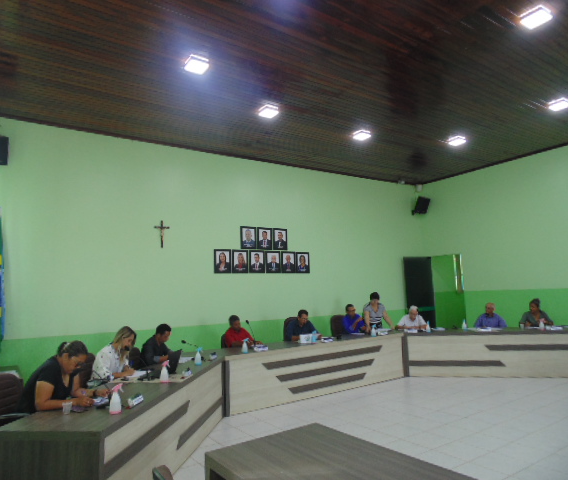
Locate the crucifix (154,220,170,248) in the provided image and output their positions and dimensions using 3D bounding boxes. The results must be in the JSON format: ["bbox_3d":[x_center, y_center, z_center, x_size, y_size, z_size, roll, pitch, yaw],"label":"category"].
[{"bbox_3d":[-2.262,-0.102,7.566,0.270,0.500,0.060,3,-8,-33],"label":"crucifix"}]

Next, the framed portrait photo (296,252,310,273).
[{"bbox_3d":[0.415,0.493,8.790,0.320,0.450,0.025,3,-9,-33],"label":"framed portrait photo"}]

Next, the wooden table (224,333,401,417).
[{"bbox_3d":[0.480,2.024,6.549,3.600,0.750,0.720,3,-9,-33],"label":"wooden table"}]

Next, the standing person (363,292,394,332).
[{"bbox_3d":[1.899,1.808,8.194,0.580,1.510,0.500,-3,-8,2],"label":"standing person"}]

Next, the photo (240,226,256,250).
[{"bbox_3d":[-0.708,-0.040,8.162,0.370,0.450,0.030,3,-9,-33],"label":"photo"}]

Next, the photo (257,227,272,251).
[{"bbox_3d":[-0.391,-0.023,8.369,0.370,0.450,0.030,3,-9,-33],"label":"photo"}]

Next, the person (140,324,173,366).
[{"bbox_3d":[-1.515,1.604,4.766,0.760,1.200,0.530,-3,-7,8],"label":"person"}]

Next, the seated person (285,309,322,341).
[{"bbox_3d":[0.298,1.911,7.295,0.660,1.270,0.800,3,-9,-33],"label":"seated person"}]

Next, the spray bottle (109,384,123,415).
[{"bbox_3d":[-1.204,1.137,2.913,0.095,0.195,0.080,-3,-7,8],"label":"spray bottle"}]

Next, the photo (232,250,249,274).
[{"bbox_3d":[-0.897,0.457,8.473,0.370,0.475,0.025,3,-9,-33],"label":"photo"}]

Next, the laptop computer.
[{"bbox_3d":[-1.256,1.299,4.186,0.300,0.230,0.345,-3,-7,6],"label":"laptop computer"}]

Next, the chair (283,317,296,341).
[{"bbox_3d":[0.288,1.964,7.328,0.600,1.100,0.620,3,-9,-33],"label":"chair"}]

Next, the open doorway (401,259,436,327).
[{"bbox_3d":[3.697,1.619,10.987,0.857,2.300,0.050,0,-7,-16],"label":"open doorway"}]

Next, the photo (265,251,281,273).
[{"bbox_3d":[-0.222,0.492,8.911,0.370,0.475,0.025,3,-9,-33],"label":"photo"}]

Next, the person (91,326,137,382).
[{"bbox_3d":[-1.629,1.491,3.995,0.700,1.200,0.480,-3,-7,7],"label":"person"}]

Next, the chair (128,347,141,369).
[{"bbox_3d":[-1.618,1.783,5.177,0.580,0.920,0.570,-3,-7,7],"label":"chair"}]

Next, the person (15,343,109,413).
[{"bbox_3d":[-1.765,1.418,3.207,0.850,1.210,0.540,-3,-7,8],"label":"person"}]

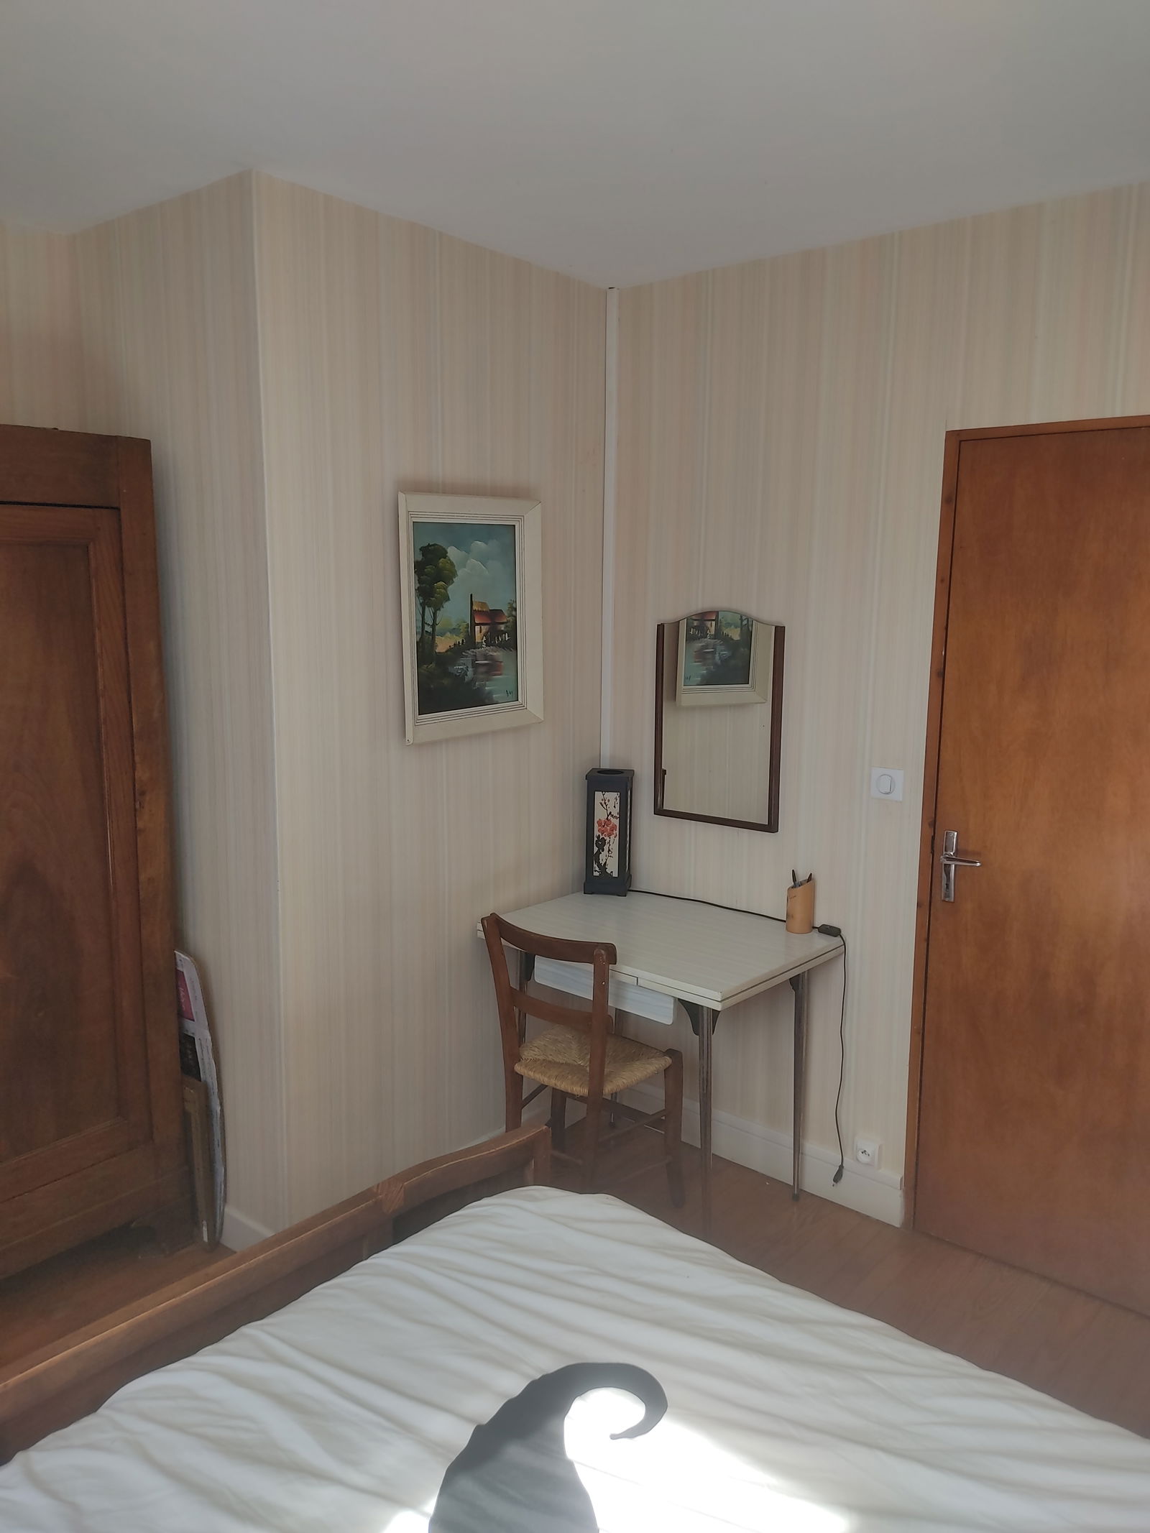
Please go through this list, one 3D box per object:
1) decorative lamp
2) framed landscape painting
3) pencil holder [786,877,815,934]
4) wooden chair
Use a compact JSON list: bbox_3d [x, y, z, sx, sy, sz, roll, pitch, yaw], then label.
[{"bbox_3d":[0.104,0.199,3.466,0.127,0.360,0.127,2,9,10],"label":"decorative lamp"},{"bbox_3d":[-0.262,-0.399,3.072,0.032,0.612,0.500,7,12,40],"label":"framed landscape painting"},{"bbox_3d":[0.605,0.371,3.085,0.071,0.140,0.071,0,8,0],"label":"pencil holder"},{"bbox_3d":[0.011,0.795,3.111,0.456,0.832,0.397,7,11,37],"label":"wooden chair"}]

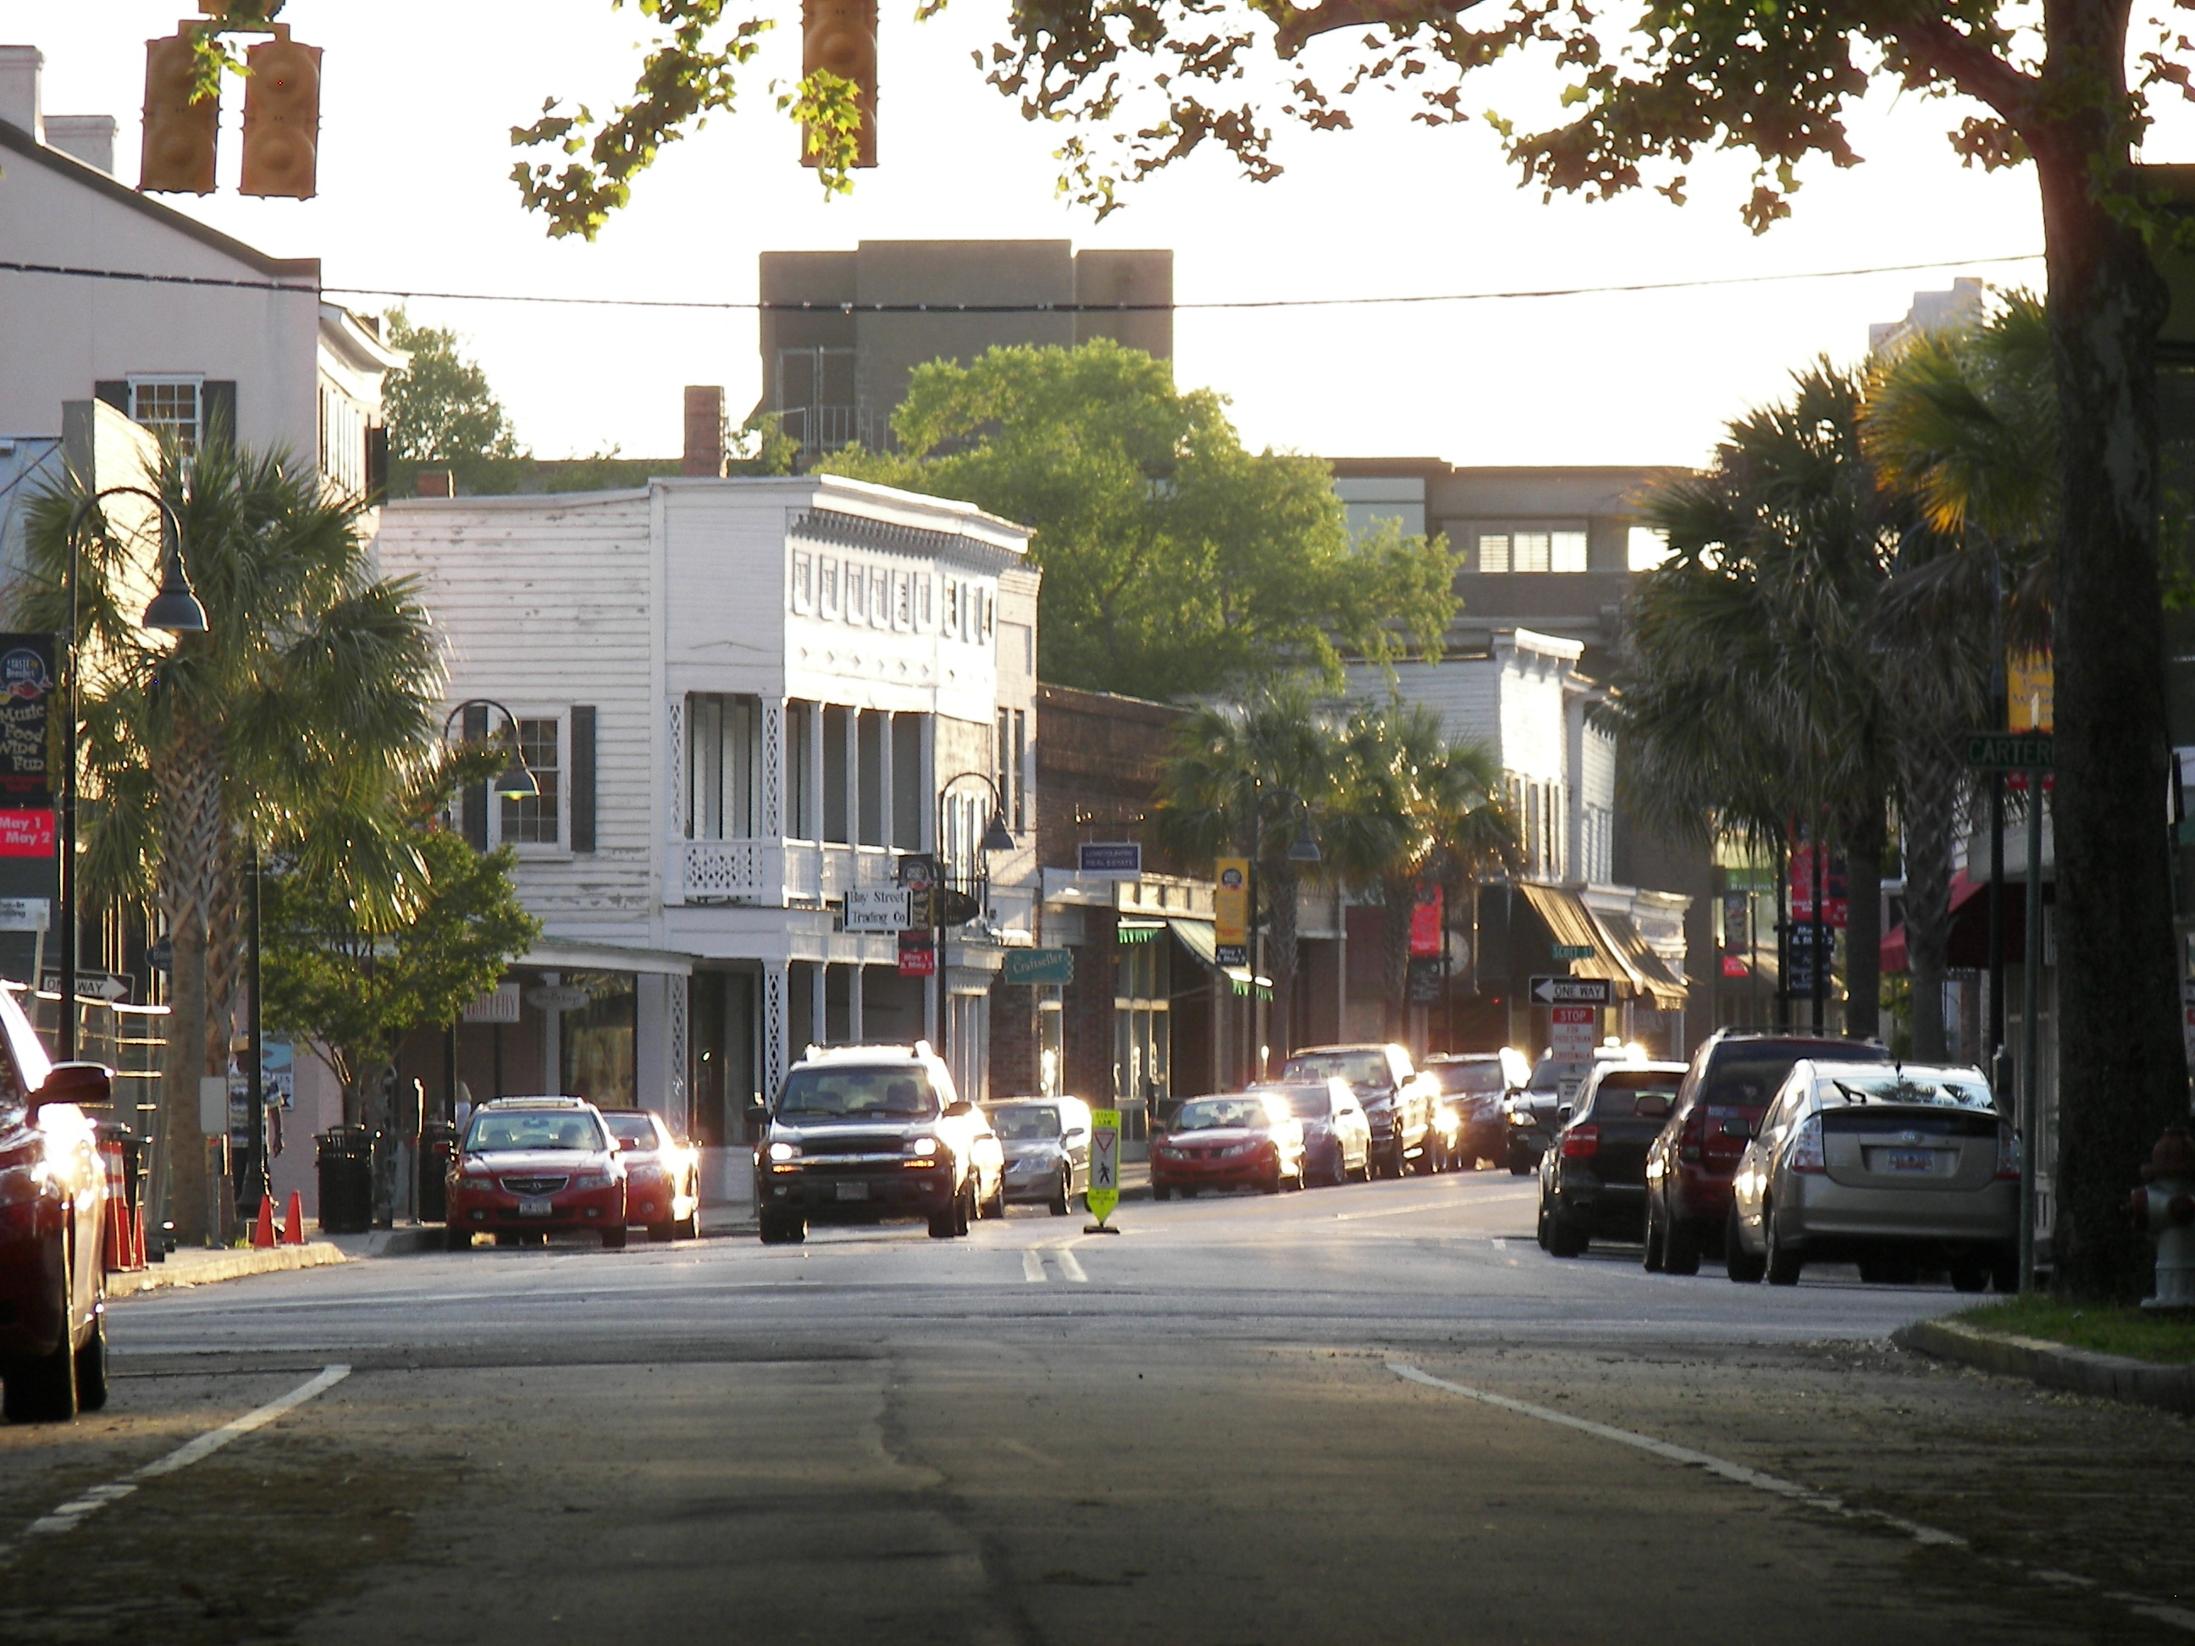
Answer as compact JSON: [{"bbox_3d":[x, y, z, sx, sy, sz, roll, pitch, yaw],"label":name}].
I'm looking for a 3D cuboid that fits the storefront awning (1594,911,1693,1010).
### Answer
[{"bbox_3d":[9.948,2.507,274.000,1.150,1.850,5.200,0,-1,10],"label":"storefront awning"}]

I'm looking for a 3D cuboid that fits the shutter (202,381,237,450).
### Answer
[{"bbox_3d":[-9.771,-4.442,166.000,0.380,0.950,0.050,0,-1,0],"label":"shutter"}]

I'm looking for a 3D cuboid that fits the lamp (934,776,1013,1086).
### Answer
[{"bbox_3d":[-1.569,2.000,192.000,1.080,5.300,0.450,0,-1,7],"label":"lamp"}]

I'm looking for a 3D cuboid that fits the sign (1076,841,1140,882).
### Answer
[{"bbox_3d":[0.165,0.520,200.000,0.840,0.550,0.060,0,-1,8],"label":"sign"}]

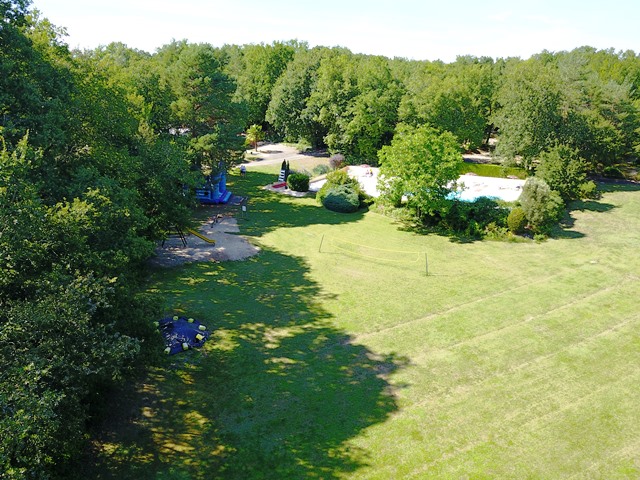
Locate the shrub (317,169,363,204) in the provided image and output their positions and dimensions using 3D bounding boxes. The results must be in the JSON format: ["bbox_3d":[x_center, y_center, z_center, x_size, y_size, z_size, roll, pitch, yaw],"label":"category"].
[{"bbox_3d":[2.241,-6.179,55.350,5.290,3.850,4.510,0,20,0],"label":"shrub"}]

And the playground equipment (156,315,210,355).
[{"bbox_3d":[-8.550,5.441,28.712,3.900,0.500,4.100,0,20,0],"label":"playground equipment"}]

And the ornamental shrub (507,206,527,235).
[{"bbox_3d":[18.508,-1.835,45.300,1.680,2.660,1.630,0,20,0],"label":"ornamental shrub"}]

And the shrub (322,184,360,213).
[{"bbox_3d":[2.345,-4.549,52.482,4.140,2.780,4.020,0,20,0],"label":"shrub"}]

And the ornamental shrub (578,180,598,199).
[{"bbox_3d":[32.128,-6.047,57.541,2.050,2.080,1.990,0,20,0],"label":"ornamental shrub"}]

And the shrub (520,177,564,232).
[{"bbox_3d":[20.991,-3.368,45.658,3.840,5.290,3.720,0,20,0],"label":"shrub"}]

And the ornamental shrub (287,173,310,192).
[{"bbox_3d":[-2.697,-7.221,60.323,3.010,2.360,2.920,0,20,0],"label":"ornamental shrub"}]

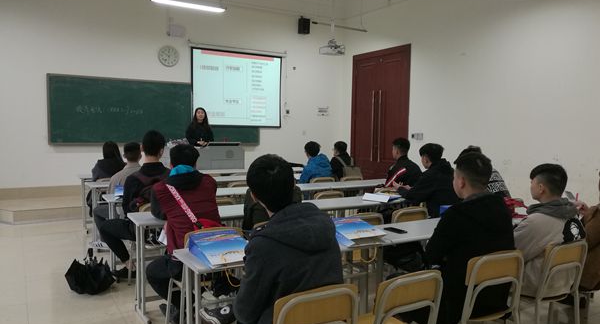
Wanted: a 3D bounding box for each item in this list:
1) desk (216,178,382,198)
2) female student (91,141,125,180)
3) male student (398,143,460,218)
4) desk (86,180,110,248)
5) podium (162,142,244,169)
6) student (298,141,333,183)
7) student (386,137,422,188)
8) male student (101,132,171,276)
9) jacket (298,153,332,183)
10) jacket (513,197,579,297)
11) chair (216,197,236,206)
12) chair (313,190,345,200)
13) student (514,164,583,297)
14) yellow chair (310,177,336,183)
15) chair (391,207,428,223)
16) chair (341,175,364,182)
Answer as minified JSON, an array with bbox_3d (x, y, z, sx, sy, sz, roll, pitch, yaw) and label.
[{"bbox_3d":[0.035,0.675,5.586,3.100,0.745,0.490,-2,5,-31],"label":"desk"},{"bbox_3d":[-2.527,0.344,6.205,0.460,1.220,0.650,-2,5,-31],"label":"female student"},{"bbox_3d":[1.101,0.489,4.412,0.550,1.320,0.750,-2,5,-39],"label":"male student"},{"bbox_3d":[-1.996,0.628,6.022,1.250,0.710,0.540,-2,5,-31],"label":"desk"},{"bbox_3d":[-1.846,0.107,8.935,1.340,0.900,0.750,-2,5,-31],"label":"podium"},{"bbox_3d":[0.138,0.354,6.466,0.520,1.260,0.720,-2,5,-37],"label":"student"},{"bbox_3d":[1.101,0.390,5.704,0.520,1.330,0.750,-2,5,-39],"label":"student"},{"bbox_3d":[-1.368,0.400,4.086,0.600,1.370,0.750,-1,5,-30],"label":"male student"},{"bbox_3d":[0.227,0.157,6.109,0.480,0.580,0.380,-2,5,-38],"label":"jacket"},{"bbox_3d":[1.554,0.527,3.083,0.520,0.610,0.500,-2,5,-36],"label":"jacket"},{"bbox_3d":[-0.848,0.689,4.297,0.440,0.780,0.490,-1,5,-30],"label":"chair"},{"bbox_3d":[0.181,0.665,4.894,0.440,0.780,0.490,-1,5,-30],"label":"chair"},{"bbox_3d":[1.456,0.600,3.114,0.550,1.210,0.680,-2,5,-35],"label":"student"},{"bbox_3d":[0.185,0.577,6.119,0.440,0.780,0.490,-1,5,-30],"label":"yellow chair"},{"bbox_3d":[0.800,0.771,4.111,0.460,0.790,0.480,-2,5,-31],"label":"chair"},{"bbox_3d":[0.573,0.586,6.608,0.460,0.790,0.480,-2,5,-31],"label":"chair"}]

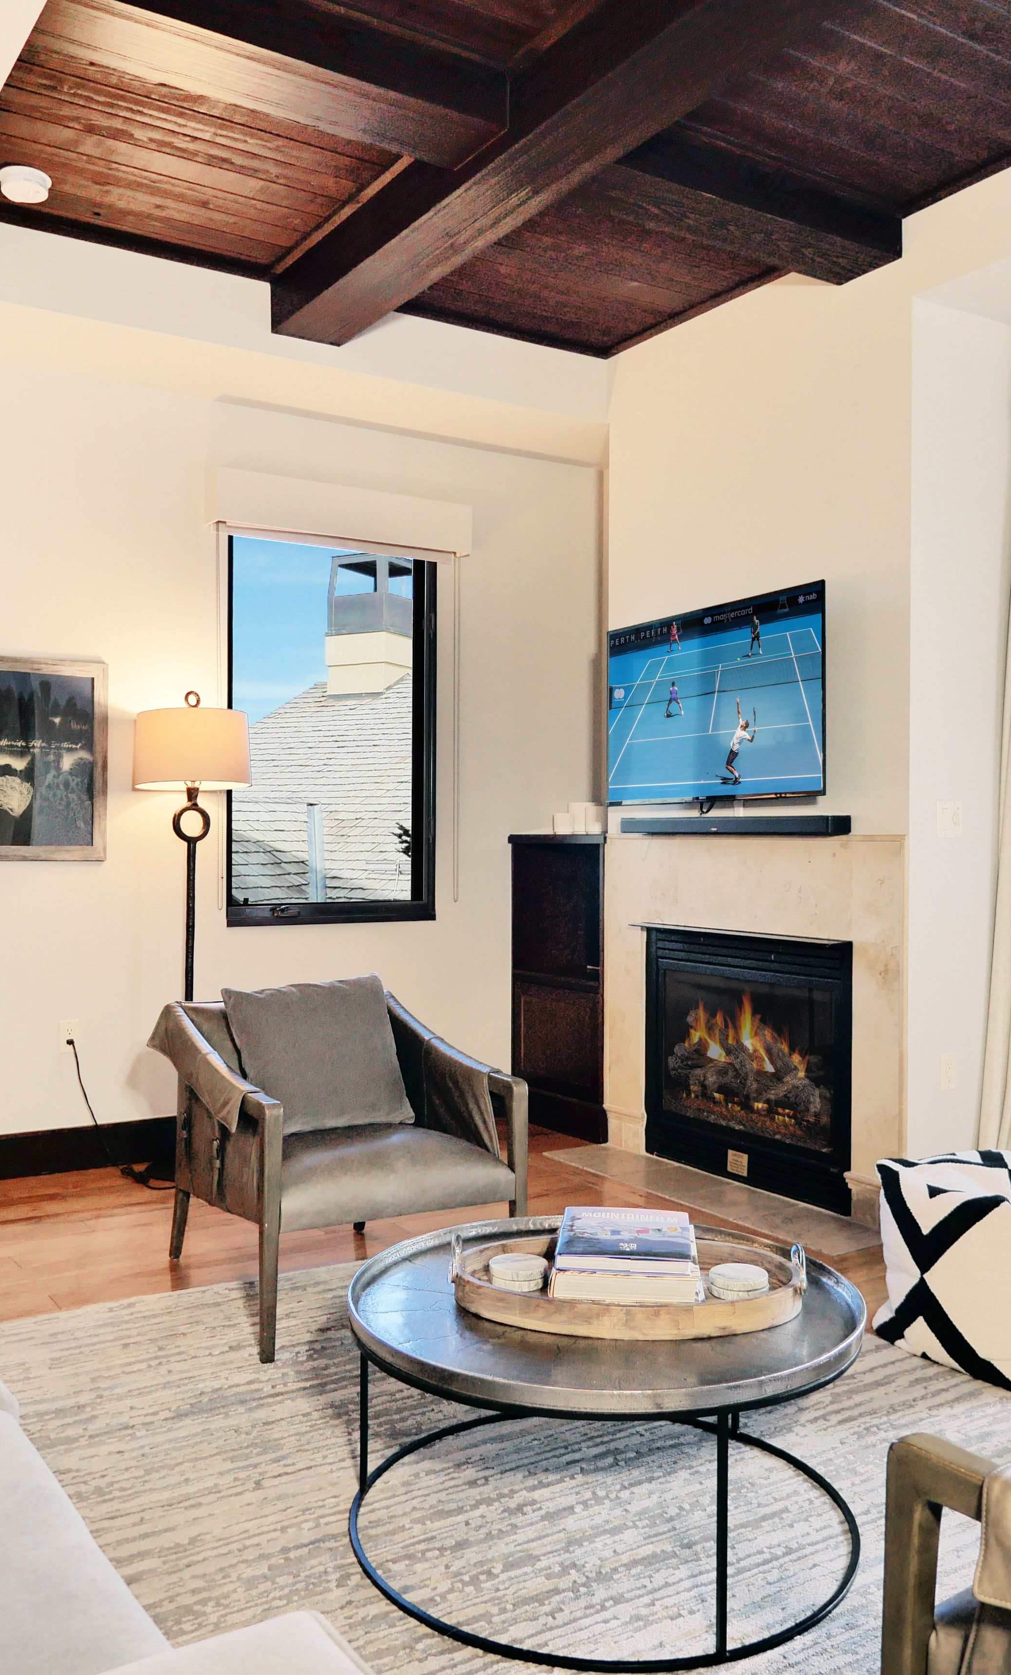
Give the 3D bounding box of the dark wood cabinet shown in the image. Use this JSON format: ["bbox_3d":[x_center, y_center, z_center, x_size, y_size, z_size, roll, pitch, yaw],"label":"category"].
[{"bbox_3d":[0.360,0.580,5.121,0.420,1.195,0.600,0,0,-37],"label":"dark wood cabinet"}]

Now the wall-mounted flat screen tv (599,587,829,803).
[{"bbox_3d":[0.695,-0.454,4.321,0.060,0.655,1.070,0,0,-35],"label":"wall-mounted flat screen tv"}]

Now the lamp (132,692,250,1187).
[{"bbox_3d":[-1.096,0.336,4.353,0.395,1.685,0.395,0,0,0],"label":"lamp"}]

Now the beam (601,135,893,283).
[{"bbox_3d":[0.646,-1.826,3.590,1.110,0.171,0.230,0,0,-30],"label":"beam"}]

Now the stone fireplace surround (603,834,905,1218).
[{"bbox_3d":[0.820,0.592,4.366,0.120,1.189,1.419,0,0,-35],"label":"stone fireplace surround"}]

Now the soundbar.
[{"bbox_3d":[0.786,-0.042,4.468,0.105,0.060,0.985,0,0,-37],"label":"soundbar"}]

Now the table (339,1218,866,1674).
[{"bbox_3d":[0.173,0.986,2.225,0.881,0.411,0.881,0,0,0],"label":"table"}]

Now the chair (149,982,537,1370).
[{"bbox_3d":[-0.448,0.822,3.345,0.695,0.725,0.835,0,0,-26],"label":"chair"}]

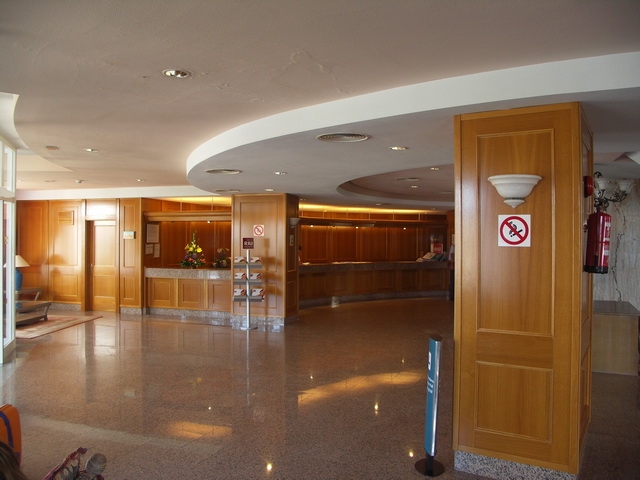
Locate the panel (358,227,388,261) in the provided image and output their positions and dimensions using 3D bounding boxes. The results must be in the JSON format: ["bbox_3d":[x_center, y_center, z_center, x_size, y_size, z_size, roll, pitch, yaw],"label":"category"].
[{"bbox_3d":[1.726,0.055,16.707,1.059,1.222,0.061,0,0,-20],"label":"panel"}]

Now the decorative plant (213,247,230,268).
[{"bbox_3d":[-2.018,0.358,10.713,0.420,0.460,0.380,0,0,20],"label":"decorative plant"}]

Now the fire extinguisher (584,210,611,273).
[{"bbox_3d":[1.898,0.005,3.530,0.158,0.453,0.158,5,2,31],"label":"fire extinguisher"}]

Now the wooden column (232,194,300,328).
[{"bbox_3d":[-1.076,0.384,10.451,1.121,2.521,0.774,0,0,17],"label":"wooden column"}]

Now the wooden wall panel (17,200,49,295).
[{"bbox_3d":[-6.754,0.283,12.131,1.017,2.333,0.061,0,0,18],"label":"wooden wall panel"}]

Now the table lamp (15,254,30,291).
[{"bbox_3d":[-6.600,0.721,11.307,0.469,0.779,0.469,0,0,18],"label":"table lamp"}]

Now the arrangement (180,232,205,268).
[{"bbox_3d":[-2.676,0.226,10.952,0.510,0.730,0.450,0,0,20],"label":"arrangement"}]

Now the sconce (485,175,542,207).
[{"bbox_3d":[1.280,-0.316,3.392,0.341,0.221,0.168,0,0,31],"label":"sconce"}]

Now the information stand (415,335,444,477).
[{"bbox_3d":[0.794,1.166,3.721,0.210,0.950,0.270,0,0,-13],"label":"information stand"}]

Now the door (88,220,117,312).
[{"bbox_3d":[-4.804,0.585,11.491,0.792,2.033,0.060,0,0,20],"label":"door"}]

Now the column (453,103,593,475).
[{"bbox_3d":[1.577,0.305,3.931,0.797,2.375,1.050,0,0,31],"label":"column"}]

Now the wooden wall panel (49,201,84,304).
[{"bbox_3d":[-5.725,0.266,11.724,1.038,2.338,0.070,0,0,20],"label":"wooden wall panel"}]

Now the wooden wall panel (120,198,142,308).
[{"bbox_3d":[-4.034,0.271,11.109,0.551,2.317,0.070,0,0,20],"label":"wooden wall panel"}]

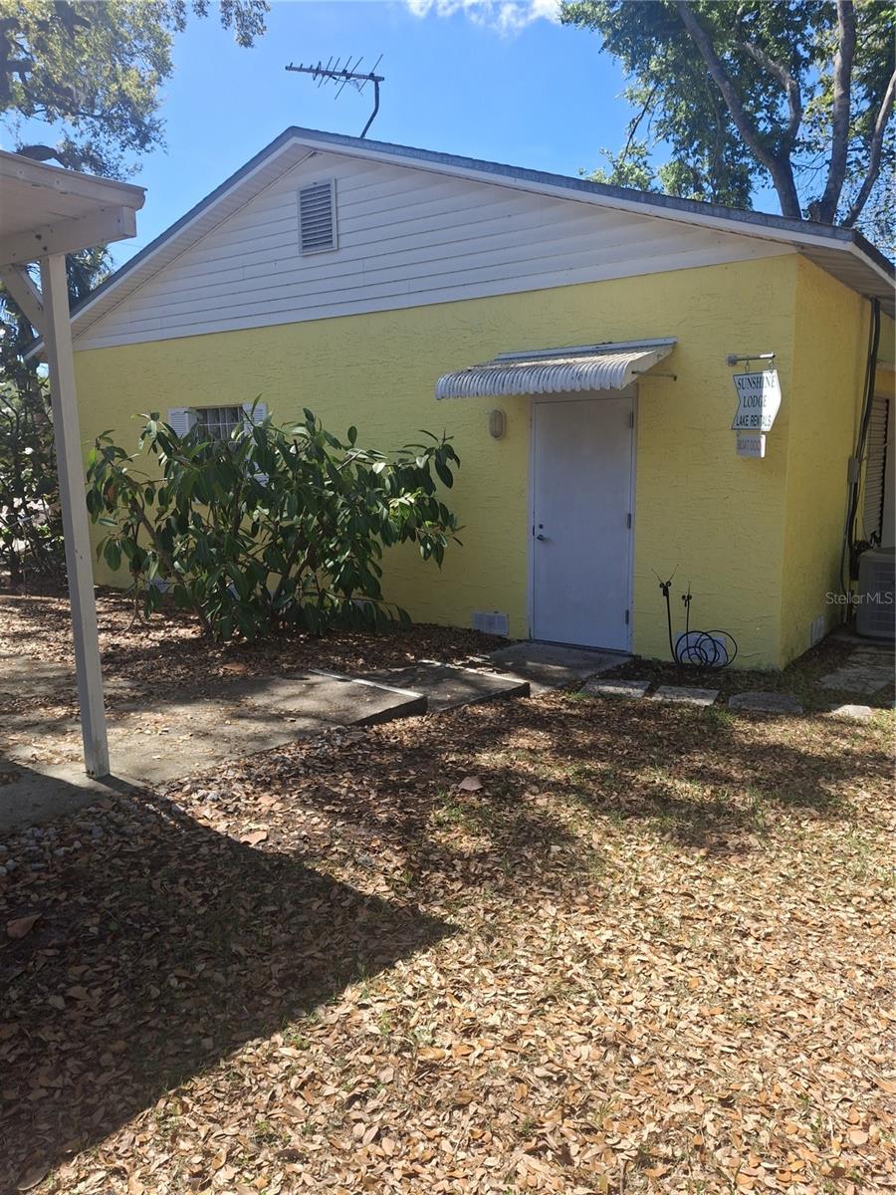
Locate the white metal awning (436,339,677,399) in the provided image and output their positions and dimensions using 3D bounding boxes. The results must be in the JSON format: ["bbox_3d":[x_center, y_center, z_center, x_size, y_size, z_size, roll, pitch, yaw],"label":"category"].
[{"bbox_3d":[0.855,-1.828,6.894,1.620,0.470,1.000,5,11,33],"label":"white metal awning"}]

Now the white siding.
[{"bbox_3d":[-1.282,-3.589,8.587,9.000,1.600,0.090,5,11,33],"label":"white siding"}]

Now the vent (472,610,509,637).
[{"bbox_3d":[0.399,0.257,8.144,0.375,0.205,0.035,5,11,33],"label":"vent"}]

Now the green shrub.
[{"bbox_3d":[-1.849,-0.719,8.356,4.250,2.150,1.650,5,11,33],"label":"green shrub"}]

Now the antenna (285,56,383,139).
[{"bbox_3d":[-1.095,-4.824,8.533,0.980,0.700,1.000,-4,9,-17],"label":"antenna"}]

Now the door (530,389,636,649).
[{"bbox_3d":[1.167,-0.622,7.514,0.910,2.120,0.055,5,11,33],"label":"door"}]

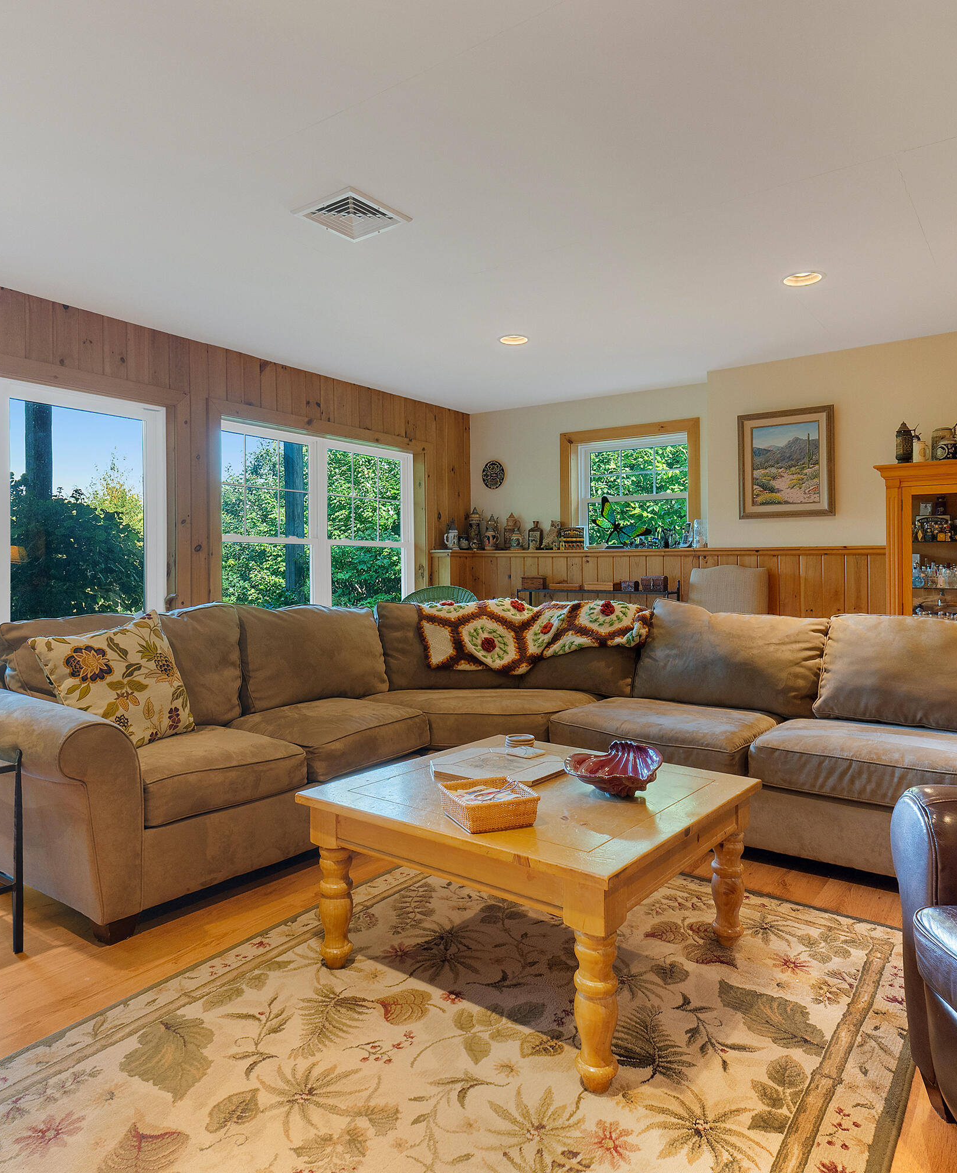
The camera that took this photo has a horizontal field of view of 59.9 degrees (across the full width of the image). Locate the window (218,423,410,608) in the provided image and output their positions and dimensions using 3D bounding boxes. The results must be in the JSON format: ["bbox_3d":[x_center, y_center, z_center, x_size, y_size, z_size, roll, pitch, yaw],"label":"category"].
[{"bbox_3d":[-1.108,-0.321,6.098,0.100,1.490,2.000,0,1,35],"label":"window"}]

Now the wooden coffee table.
[{"bbox_3d":[0.152,0.760,2.227,0.910,0.445,0.910,1,1,38],"label":"wooden coffee table"}]

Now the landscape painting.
[{"bbox_3d":[2.005,-0.803,5.454,0.615,0.710,0.040,0,1,35],"label":"landscape painting"}]

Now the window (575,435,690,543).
[{"bbox_3d":[1.246,-0.724,6.657,1.000,0.950,0.100,0,1,35],"label":"window"}]

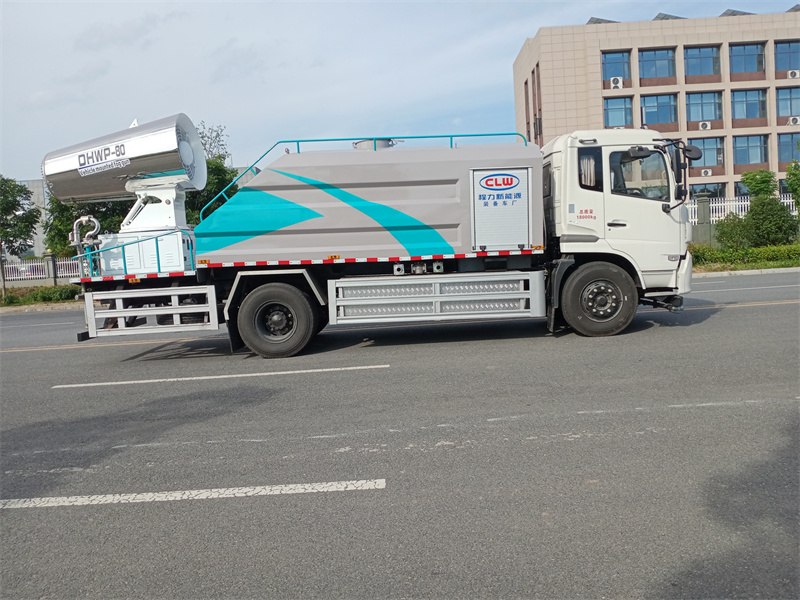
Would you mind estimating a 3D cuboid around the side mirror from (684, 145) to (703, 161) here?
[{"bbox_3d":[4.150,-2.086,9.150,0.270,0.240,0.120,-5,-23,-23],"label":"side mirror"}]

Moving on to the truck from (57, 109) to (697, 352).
[{"bbox_3d":[-0.527,-1.160,9.998,9.450,3.600,2.550,-3,5,-1],"label":"truck"}]

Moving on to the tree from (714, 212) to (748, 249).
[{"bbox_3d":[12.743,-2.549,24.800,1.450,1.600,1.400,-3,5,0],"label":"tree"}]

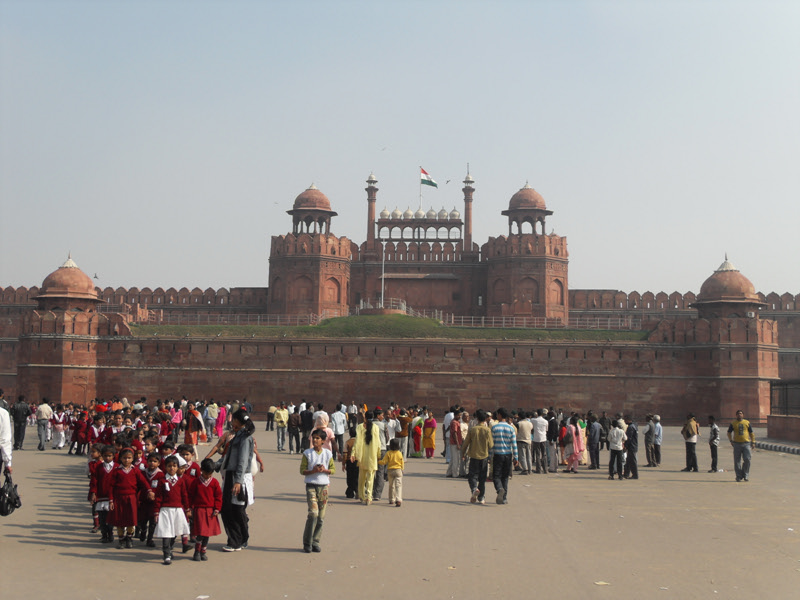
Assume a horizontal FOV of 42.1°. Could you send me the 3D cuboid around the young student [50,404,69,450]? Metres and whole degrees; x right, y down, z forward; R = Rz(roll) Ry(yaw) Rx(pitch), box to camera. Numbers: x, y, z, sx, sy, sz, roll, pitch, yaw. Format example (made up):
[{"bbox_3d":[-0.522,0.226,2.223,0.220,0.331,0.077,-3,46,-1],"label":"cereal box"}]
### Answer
[{"bbox_3d":[-10.788,4.035,33.000,0.480,1.437,0.300,1,-6,3],"label":"young student"}]

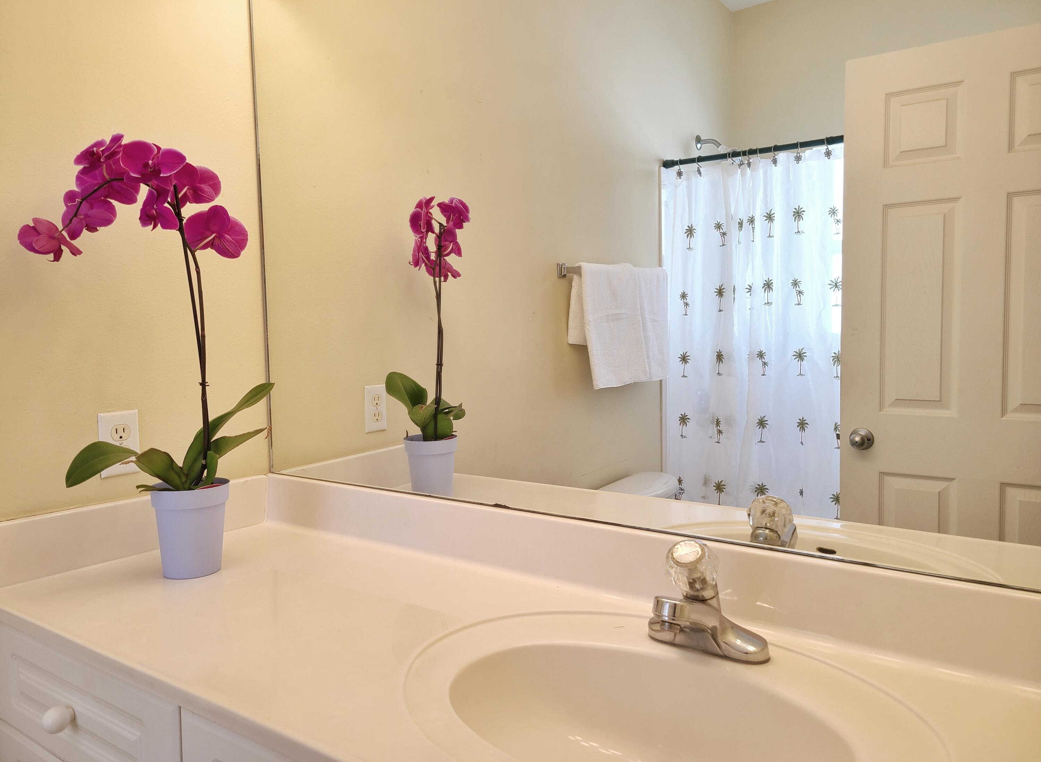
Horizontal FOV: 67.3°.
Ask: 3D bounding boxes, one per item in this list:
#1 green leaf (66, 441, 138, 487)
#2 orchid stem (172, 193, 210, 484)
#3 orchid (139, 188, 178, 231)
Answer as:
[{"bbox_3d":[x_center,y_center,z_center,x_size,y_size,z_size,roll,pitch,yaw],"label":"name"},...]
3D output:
[{"bbox_3d":[-0.651,0.128,1.228,0.050,0.065,0.122,2,5,35],"label":"green leaf"},{"bbox_3d":[-0.531,-0.067,1.263,0.033,0.478,0.042,2,5,35],"label":"orchid stem"},{"bbox_3d":[-0.556,-0.268,1.205,0.066,0.074,0.038,2,5,30],"label":"orchid"}]

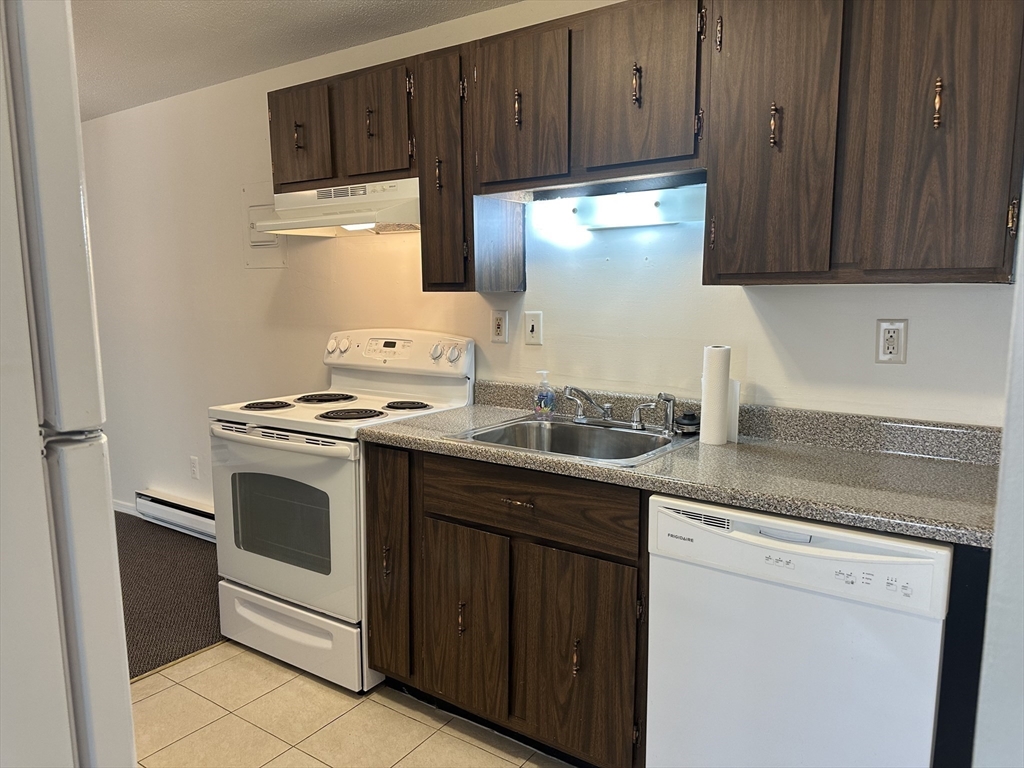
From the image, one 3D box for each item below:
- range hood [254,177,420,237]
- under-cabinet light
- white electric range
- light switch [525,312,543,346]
[{"bbox_3d":[-0.576,-0.649,2.658,0.768,0.157,0.437,5,10,35],"label":"range hood"},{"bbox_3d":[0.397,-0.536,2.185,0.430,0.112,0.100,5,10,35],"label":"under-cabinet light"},{"bbox_3d":[-0.656,0.405,2.722,0.763,1.208,0.651,5,9,33],"label":"white electric range"},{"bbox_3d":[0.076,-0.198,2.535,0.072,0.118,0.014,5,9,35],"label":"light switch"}]

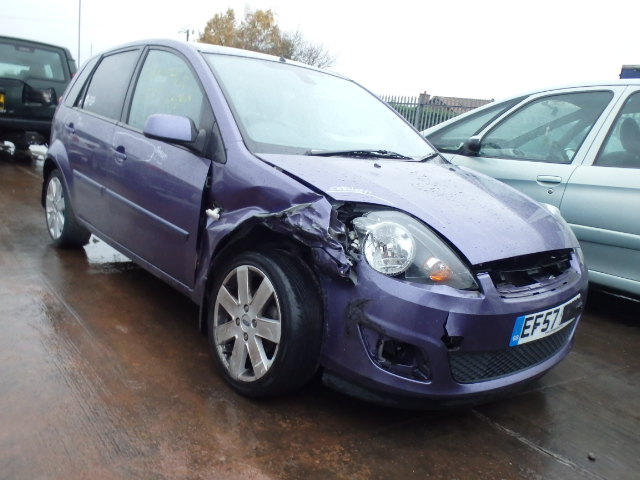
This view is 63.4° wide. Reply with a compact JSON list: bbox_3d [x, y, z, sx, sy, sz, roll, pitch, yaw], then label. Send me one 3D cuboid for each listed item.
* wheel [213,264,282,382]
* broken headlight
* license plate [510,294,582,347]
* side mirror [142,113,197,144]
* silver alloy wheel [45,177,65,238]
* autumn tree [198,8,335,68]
[{"bbox_3d":[-0.243,0.323,2.047,0.145,0.445,0.445,5,10,-43],"label":"wheel"},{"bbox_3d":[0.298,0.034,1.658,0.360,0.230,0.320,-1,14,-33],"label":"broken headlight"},{"bbox_3d":[0.847,0.291,1.901,0.515,0.112,0.030,-5,16,-42],"label":"license plate"},{"bbox_3d":[-0.613,-0.464,2.153,0.200,0.130,0.140,-5,16,-42],"label":"side mirror"},{"bbox_3d":[-1.855,-0.234,3.768,0.145,0.445,0.445,-5,16,-42],"label":"silver alloy wheel"},{"bbox_3d":[-3.091,-10.278,32.385,8.700,7.780,7.000,5,12,-7],"label":"autumn tree"}]

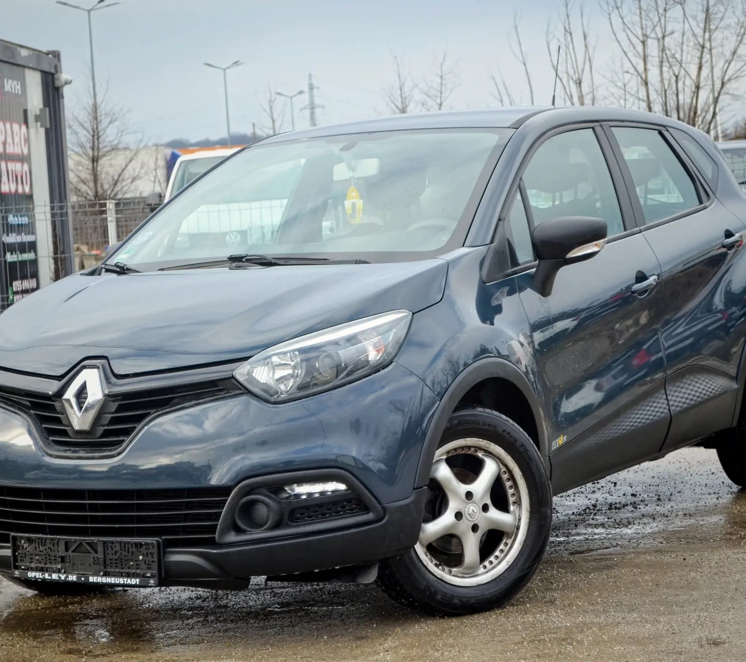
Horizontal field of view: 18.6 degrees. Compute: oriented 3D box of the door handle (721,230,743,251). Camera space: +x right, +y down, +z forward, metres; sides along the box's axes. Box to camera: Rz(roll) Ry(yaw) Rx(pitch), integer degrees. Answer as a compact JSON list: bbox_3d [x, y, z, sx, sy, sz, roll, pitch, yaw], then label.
[{"bbox_3d":[1.358,-0.343,8.587,0.053,0.048,0.190,-2,4,30],"label":"door handle"}]

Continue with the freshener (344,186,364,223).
[{"bbox_3d":[-0.065,-0.434,7.804,0.068,0.136,0.015,-2,4,30],"label":"freshener"}]

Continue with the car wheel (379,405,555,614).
[{"bbox_3d":[0.251,0.545,6.856,0.620,0.620,0.205,-6,4,-34],"label":"car wheel"}]

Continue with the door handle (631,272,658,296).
[{"bbox_3d":[0.941,-0.162,7.846,0.053,0.048,0.200,-2,4,30],"label":"door handle"}]

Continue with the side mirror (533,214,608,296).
[{"bbox_3d":[0.624,-0.239,7.214,0.240,0.250,0.170,-2,4,31],"label":"side mirror"}]

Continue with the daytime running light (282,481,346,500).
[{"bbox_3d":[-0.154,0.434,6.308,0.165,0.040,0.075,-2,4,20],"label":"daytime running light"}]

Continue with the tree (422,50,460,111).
[{"bbox_3d":[1.940,-5.020,60.151,1.400,4.900,1.400,-4,4,0],"label":"tree"}]

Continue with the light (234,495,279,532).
[{"bbox_3d":[-0.314,0.511,6.343,0.108,0.106,0.080,-2,4,23],"label":"light"}]

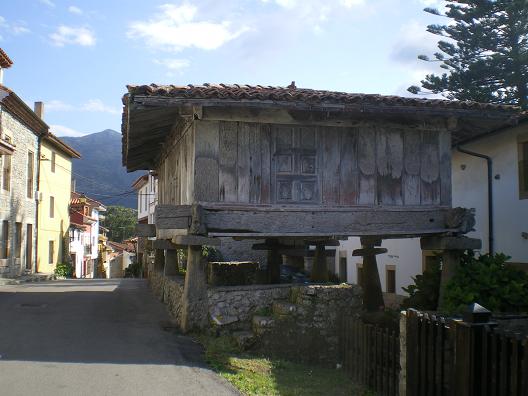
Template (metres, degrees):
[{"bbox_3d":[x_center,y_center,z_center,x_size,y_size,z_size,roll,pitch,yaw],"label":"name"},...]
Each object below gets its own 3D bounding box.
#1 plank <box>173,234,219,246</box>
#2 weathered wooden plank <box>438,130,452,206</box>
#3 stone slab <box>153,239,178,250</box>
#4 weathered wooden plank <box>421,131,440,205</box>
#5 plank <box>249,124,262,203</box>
[{"bbox_3d":[-1.247,0.791,10.790,0.860,0.210,0.860,1,-3,-14],"label":"plank"},{"bbox_3d":[3.742,-0.601,11.996,0.294,1.572,0.070,1,-5,-16],"label":"weathered wooden plank"},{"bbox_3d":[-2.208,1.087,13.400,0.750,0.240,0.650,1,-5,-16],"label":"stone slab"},{"bbox_3d":[3.402,-0.607,11.896,0.439,1.539,0.060,1,-5,-16],"label":"weathered wooden plank"},{"bbox_3d":[-0.169,-0.656,11.108,0.235,1.526,0.060,1,-3,-14],"label":"plank"}]

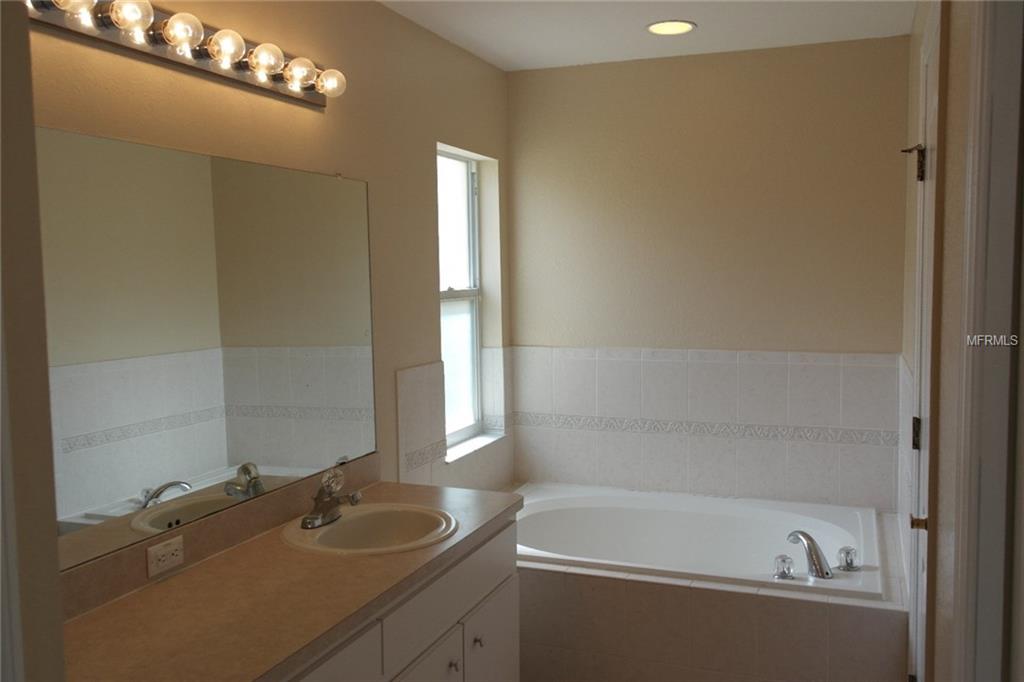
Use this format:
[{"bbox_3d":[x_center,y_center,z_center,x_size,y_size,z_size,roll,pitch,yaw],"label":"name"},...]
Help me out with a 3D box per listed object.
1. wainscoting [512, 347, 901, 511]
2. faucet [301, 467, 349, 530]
[{"bbox_3d":[0.769,0.353,3.663,1.628,0.634,0.020,1,5,22],"label":"wainscoting"},{"bbox_3d":[-0.477,0.424,2.323,0.150,0.138,0.155,1,5,22],"label":"faucet"}]

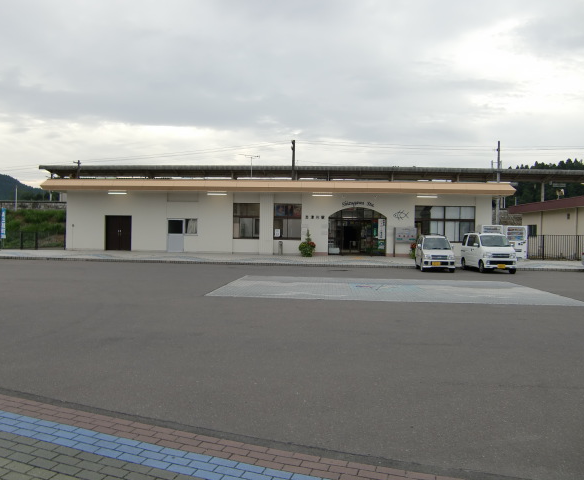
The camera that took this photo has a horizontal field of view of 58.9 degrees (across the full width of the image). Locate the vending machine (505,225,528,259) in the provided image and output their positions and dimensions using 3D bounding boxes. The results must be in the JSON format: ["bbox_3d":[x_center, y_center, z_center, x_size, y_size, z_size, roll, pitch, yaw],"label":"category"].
[{"bbox_3d":[12.750,0.160,29.600,1.130,1.860,0.750,1,1,4],"label":"vending machine"}]

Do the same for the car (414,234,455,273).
[{"bbox_3d":[6.690,0.580,24.350,1.450,1.660,3.360,1,1,8],"label":"car"}]

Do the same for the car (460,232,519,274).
[{"bbox_3d":[9.140,0.550,24.200,1.475,1.840,3.395,1,1,2],"label":"car"}]

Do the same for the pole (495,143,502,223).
[{"bbox_3d":[15.950,-3.400,40.000,0.320,8.500,0.320,1,1,4],"label":"pole"}]

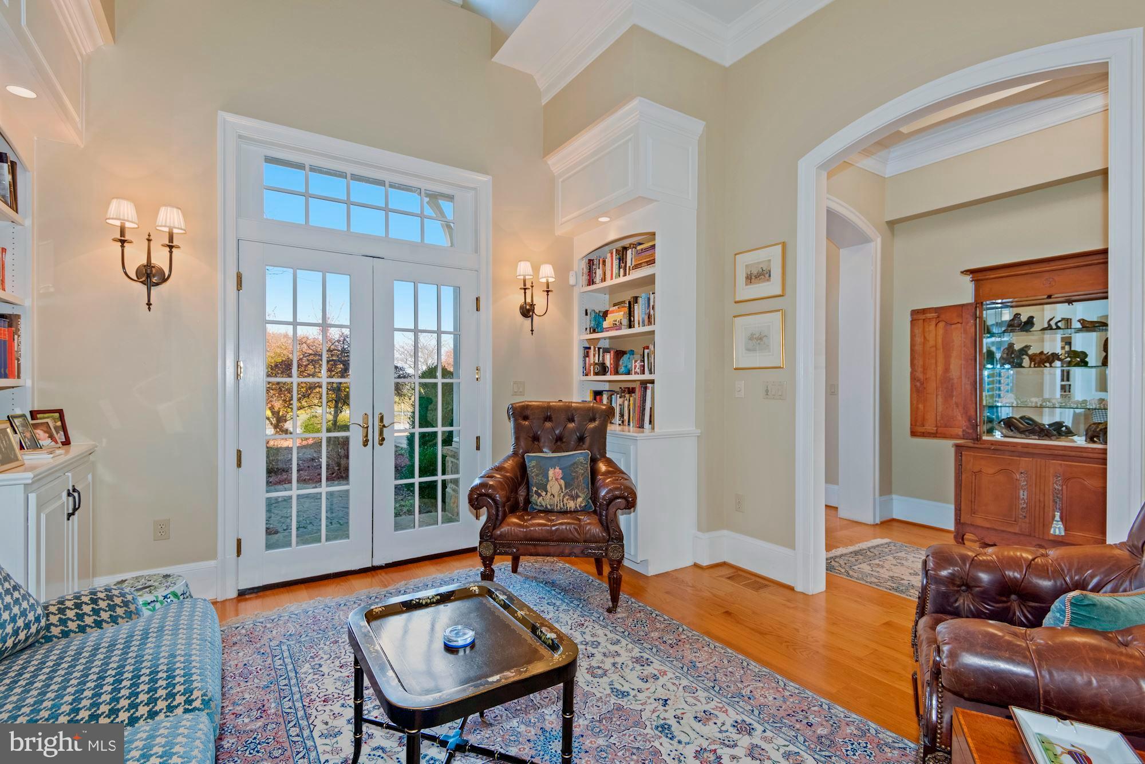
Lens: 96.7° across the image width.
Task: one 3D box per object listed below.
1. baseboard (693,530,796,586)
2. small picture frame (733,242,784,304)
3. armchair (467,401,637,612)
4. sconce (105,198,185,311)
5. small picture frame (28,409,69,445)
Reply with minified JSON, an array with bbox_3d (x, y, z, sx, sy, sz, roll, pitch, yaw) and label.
[{"bbox_3d":[1.095,1.129,3.261,0.202,0.222,0.618,0,0,-32],"label":"baseboard"},{"bbox_3d":[1.203,-0.695,3.283,0.026,0.333,0.380,0,0,-32],"label":"small picture frame"},{"bbox_3d":[-0.095,0.676,3.109,0.920,1.102,0.790,0,0,3],"label":"armchair"},{"bbox_3d":[-2.194,-0.639,2.634,0.318,0.548,0.218,0,0,-32],"label":"sconce"},{"bbox_3d":[-2.534,0.229,2.472,0.025,0.181,0.145,-12,1,-3],"label":"small picture frame"}]

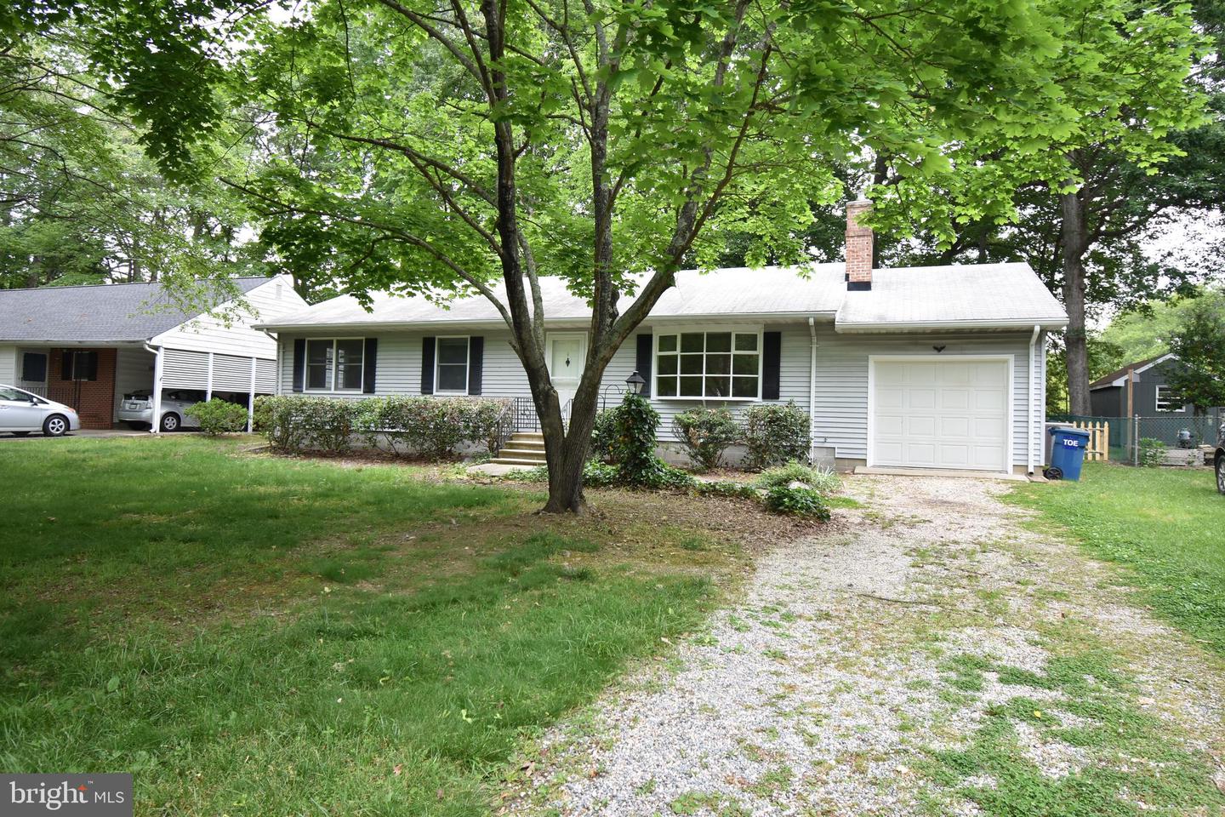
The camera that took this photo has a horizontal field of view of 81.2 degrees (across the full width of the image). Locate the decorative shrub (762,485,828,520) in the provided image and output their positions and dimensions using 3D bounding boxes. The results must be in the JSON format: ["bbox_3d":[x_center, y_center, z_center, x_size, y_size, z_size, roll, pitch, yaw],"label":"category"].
[{"bbox_3d":[2.228,1.118,8.643,0.764,0.332,0.663,1,-2,20],"label":"decorative shrub"}]

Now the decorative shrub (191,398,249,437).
[{"bbox_3d":[-12.433,0.258,22.612,1.658,1.226,1.407,1,-2,20],"label":"decorative shrub"}]

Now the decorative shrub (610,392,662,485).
[{"bbox_3d":[0.376,0.484,11.457,0.744,1.437,0.724,2,-2,0],"label":"decorative shrub"}]

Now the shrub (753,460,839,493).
[{"bbox_3d":[2.917,1.071,11.256,1.306,0.432,0.904,1,-2,20],"label":"shrub"}]

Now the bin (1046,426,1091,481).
[{"bbox_3d":[8.600,0.866,13.528,0.714,1.005,0.623,1,-2,20],"label":"bin"}]

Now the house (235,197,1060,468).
[{"bbox_3d":[0.639,-1.575,19.967,18.894,5.829,9.045,1,-2,20],"label":"house"}]

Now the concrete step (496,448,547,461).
[{"bbox_3d":[-1.674,0.985,14.850,1.427,0.181,0.301,1,-2,20],"label":"concrete step"}]

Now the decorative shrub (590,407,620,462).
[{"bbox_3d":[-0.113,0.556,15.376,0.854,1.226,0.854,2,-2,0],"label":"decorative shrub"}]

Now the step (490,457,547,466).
[{"bbox_3d":[-1.798,1.092,14.547,1.477,0.111,0.342,1,-2,20],"label":"step"}]

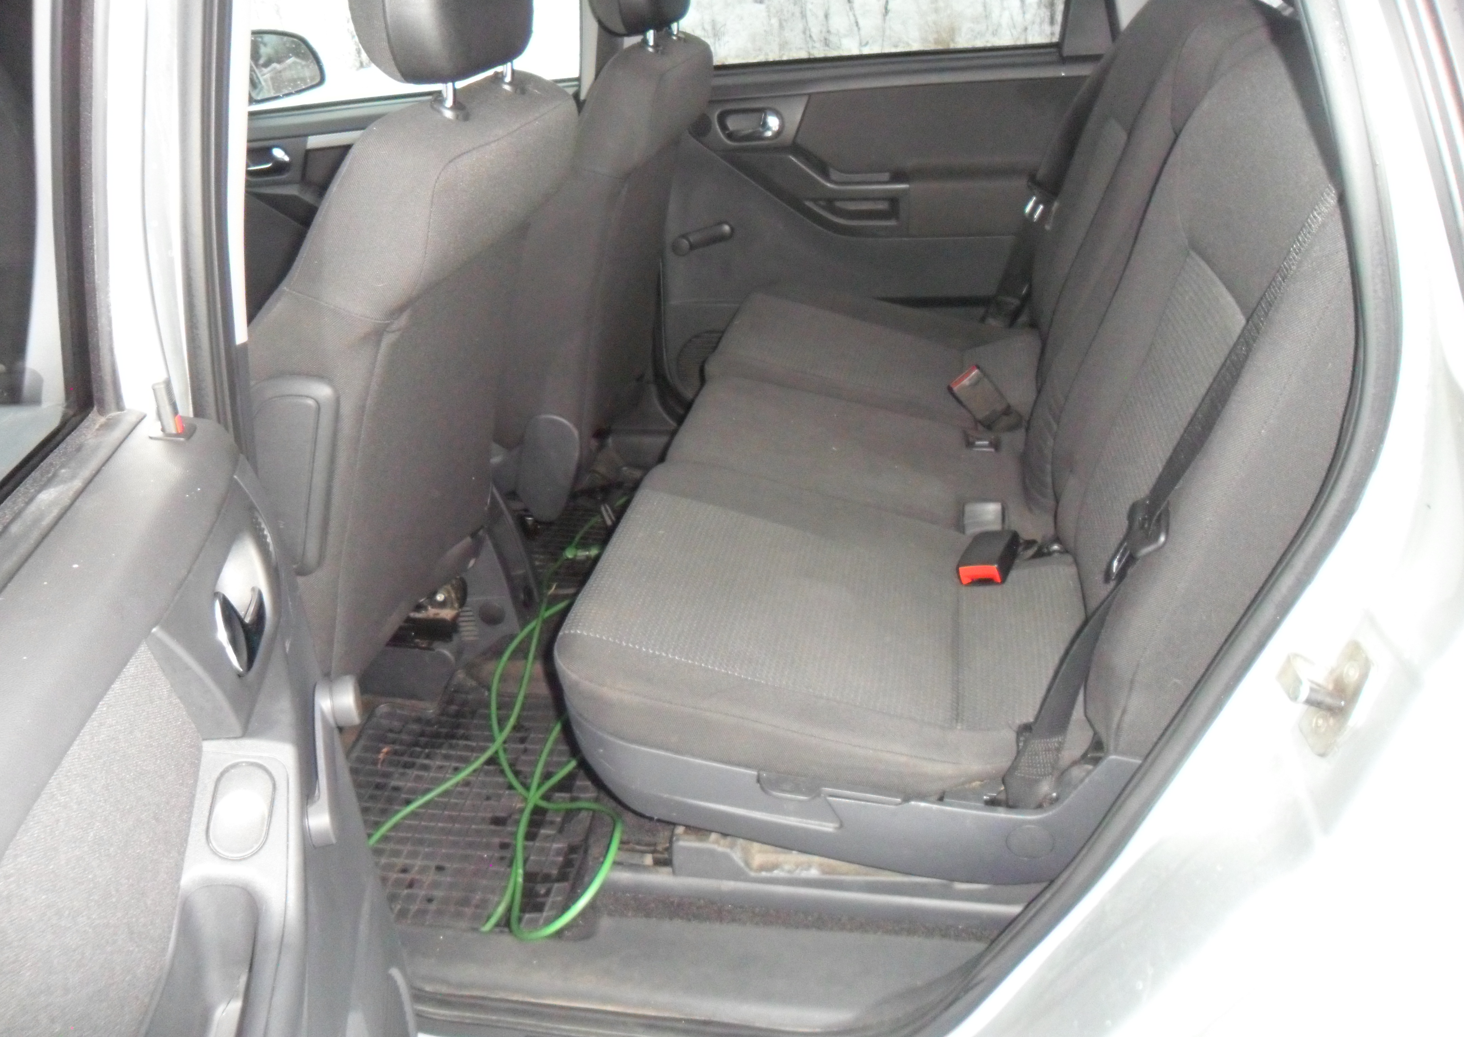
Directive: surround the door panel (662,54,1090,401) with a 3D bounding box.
[{"bbox_3d":[0.248,-0.508,2.084,0.810,0.640,0.110,2,29,9],"label":"door panel"}]

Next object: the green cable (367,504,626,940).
[{"bbox_3d":[-0.210,0.152,1.539,0.310,0.110,0.930,2,29,9],"label":"green cable"}]

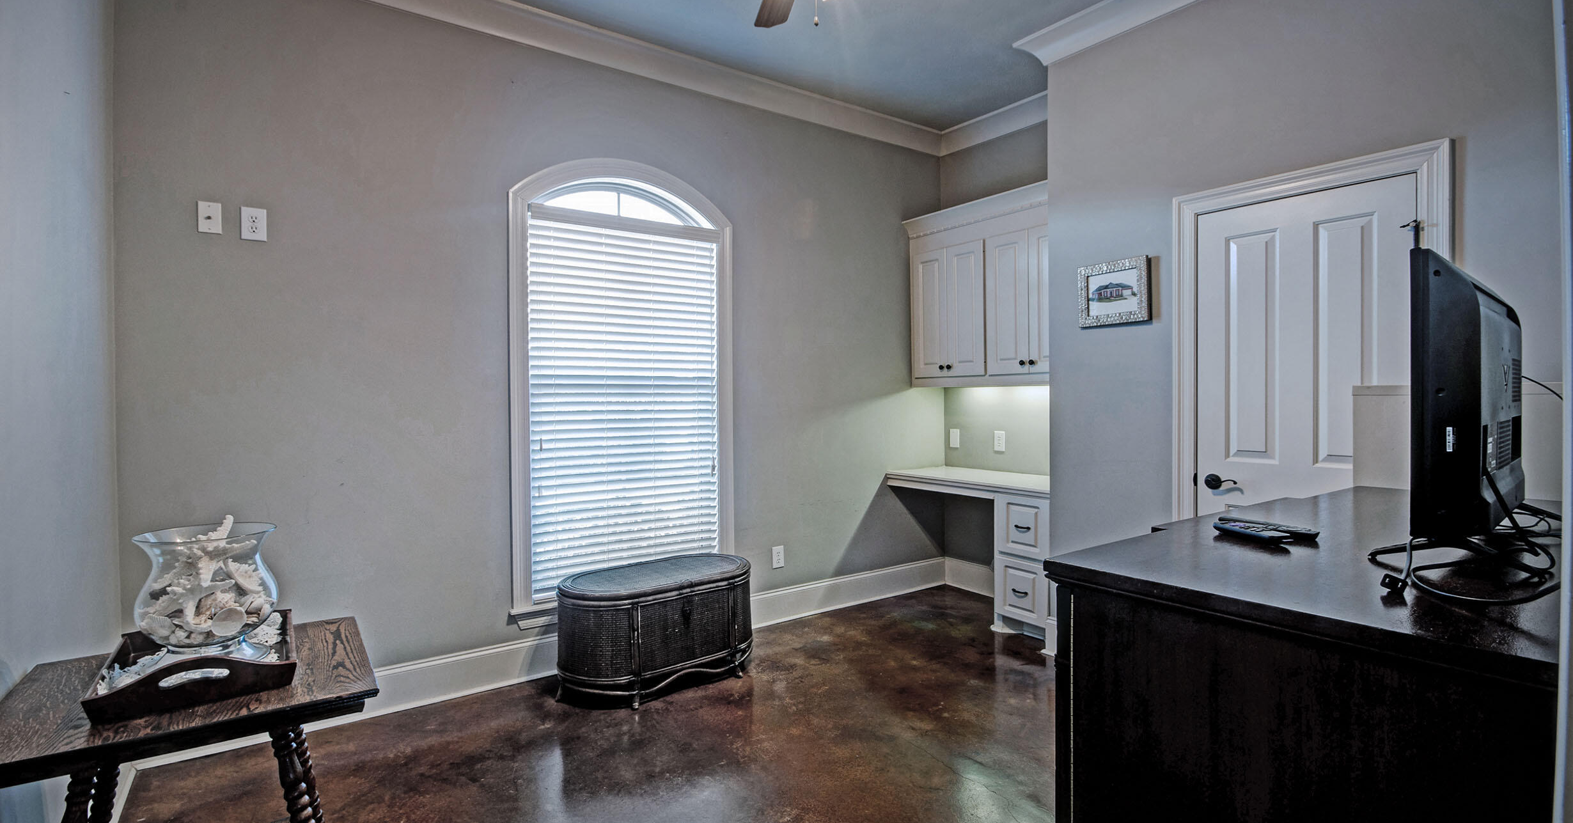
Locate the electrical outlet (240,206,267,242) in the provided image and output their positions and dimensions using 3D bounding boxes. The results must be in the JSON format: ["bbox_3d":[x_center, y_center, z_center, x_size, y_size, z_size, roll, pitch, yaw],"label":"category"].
[{"bbox_3d":[-1.924,-0.676,2.364,0.072,0.116,0.008,-1,1,-33],"label":"electrical outlet"}]

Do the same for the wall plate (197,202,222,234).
[{"bbox_3d":[-2.026,-0.680,2.298,0.068,0.111,0.008,-1,1,-33],"label":"wall plate"}]

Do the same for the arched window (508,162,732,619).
[{"bbox_3d":[-0.757,-0.152,3.173,1.100,2.050,0.130,-1,1,-33],"label":"arched window"}]

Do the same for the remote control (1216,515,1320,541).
[{"bbox_3d":[1.069,0.263,1.458,0.050,0.022,0.195,-1,1,-27],"label":"remote control"}]

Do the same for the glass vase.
[{"bbox_3d":[-1.198,0.385,1.361,0.226,0.268,0.226,-1,1,-33],"label":"glass vase"}]

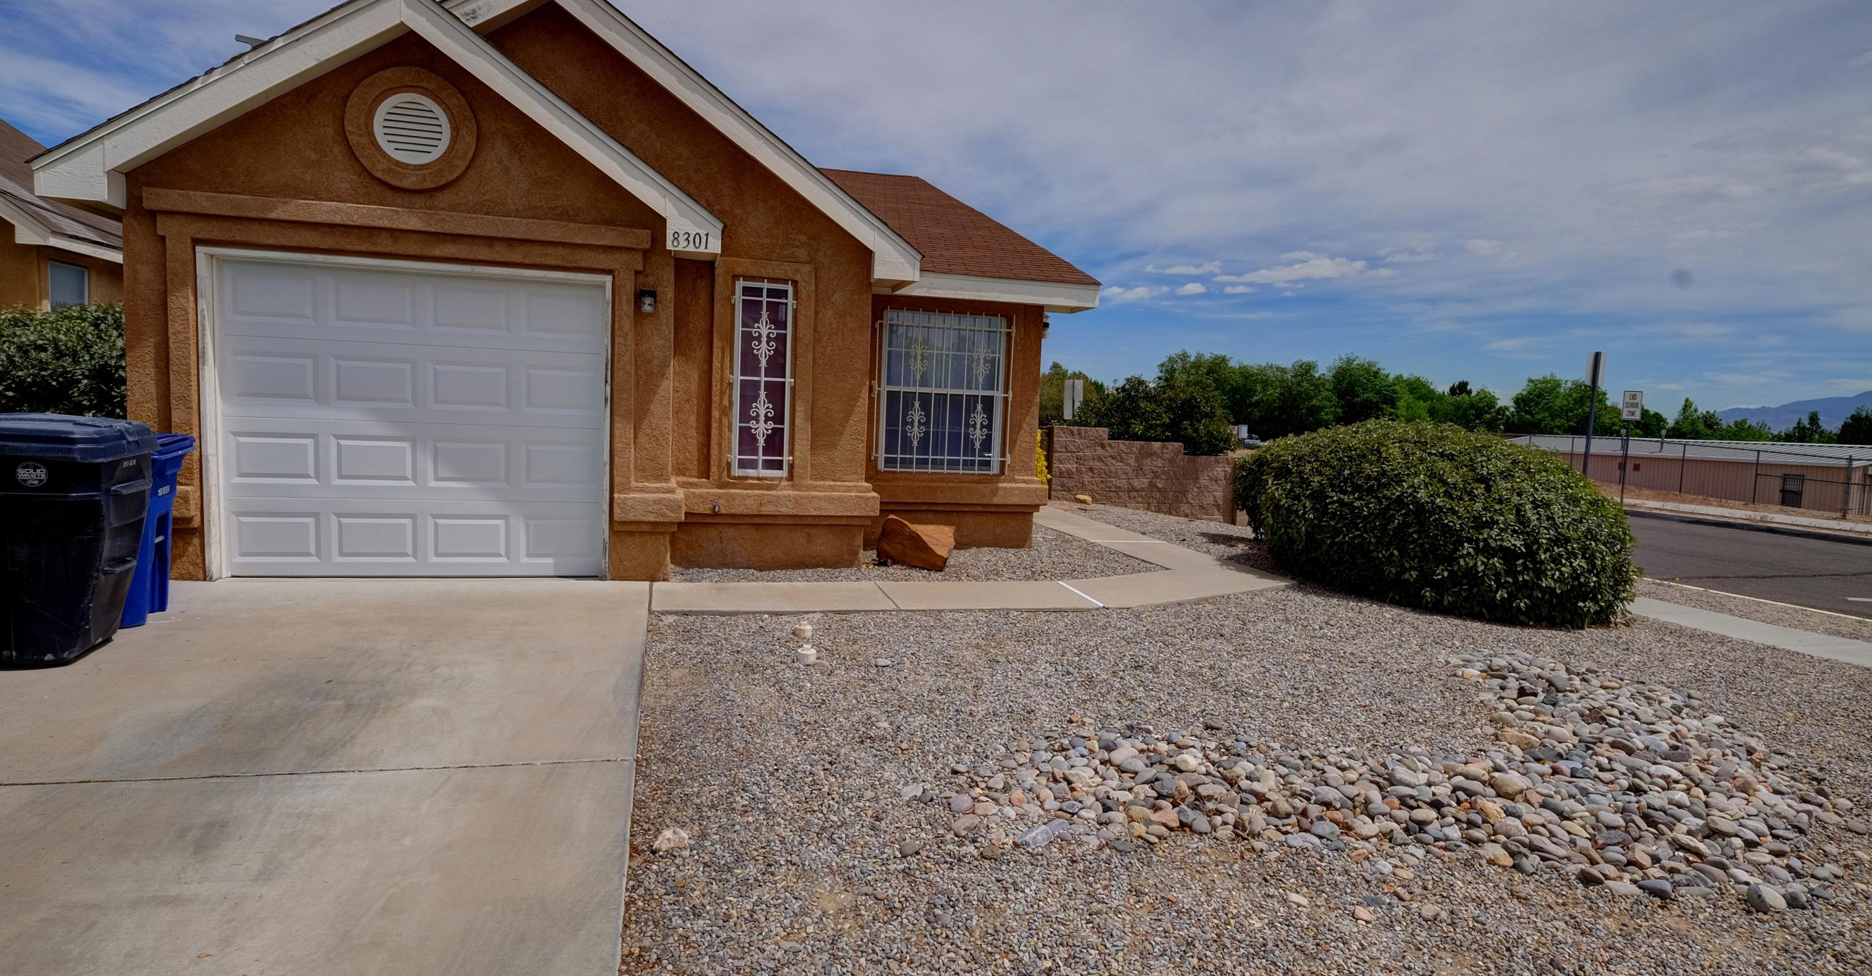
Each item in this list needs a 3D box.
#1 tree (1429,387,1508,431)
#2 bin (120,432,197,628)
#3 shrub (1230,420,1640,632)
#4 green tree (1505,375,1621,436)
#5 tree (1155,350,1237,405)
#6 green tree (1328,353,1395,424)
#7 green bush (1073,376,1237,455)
[{"bbox_3d":[48.451,-5.813,85.283,7.054,6.892,6.349,1,5,-16],"label":"tree"},{"bbox_3d":[-4.491,0.181,4.978,0.820,1.080,0.660,1,5,-16],"label":"bin"},{"bbox_3d":[4.747,0.181,9.098,3.350,1.650,3.500,1,5,-16],"label":"shrub"},{"bbox_3d":[53.405,-5.682,80.321,9.771,7.823,8.306,1,5,-16],"label":"green tree"},{"bbox_3d":[17.925,-5.912,65.305,5.700,7.432,5.700,1,5,-16],"label":"tree"},{"bbox_3d":[34.011,-6.432,75.355,5.520,8.650,5.520,1,5,-16],"label":"green tree"},{"bbox_3d":[3.736,-0.898,15.813,2.950,2.000,2.400,1,6,-14],"label":"green bush"}]

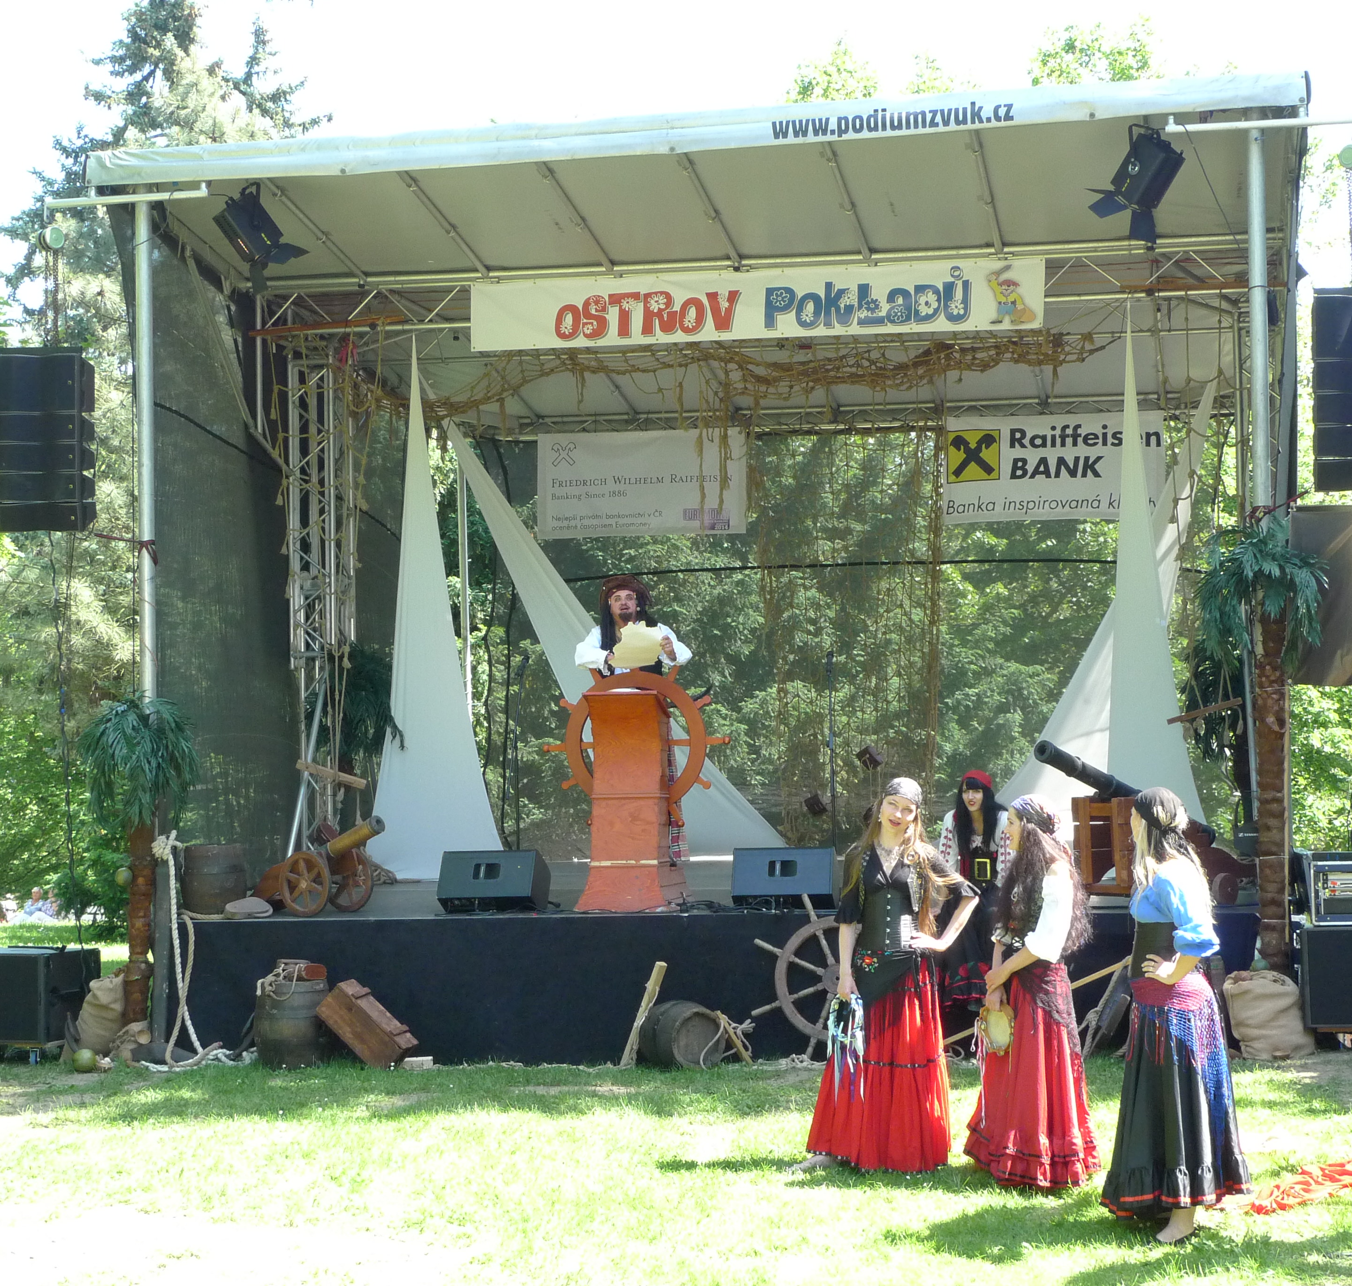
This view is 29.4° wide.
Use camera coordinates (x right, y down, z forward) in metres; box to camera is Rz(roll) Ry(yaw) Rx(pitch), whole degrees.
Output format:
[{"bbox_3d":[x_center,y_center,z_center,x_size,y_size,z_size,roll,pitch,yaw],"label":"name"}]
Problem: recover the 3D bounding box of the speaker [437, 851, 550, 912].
[{"bbox_3d":[-1.071,1.415,15.200,0.570,0.360,0.450,-1,-2,11],"label":"speaker"}]

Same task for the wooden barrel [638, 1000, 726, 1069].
[{"bbox_3d":[0.037,2.142,14.080,0.370,0.480,0.370,0,-1,-25],"label":"wooden barrel"}]

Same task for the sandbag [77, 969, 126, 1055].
[{"bbox_3d":[-3.567,2.294,15.950,0.340,0.530,0.330,-1,-2,11],"label":"sandbag"}]

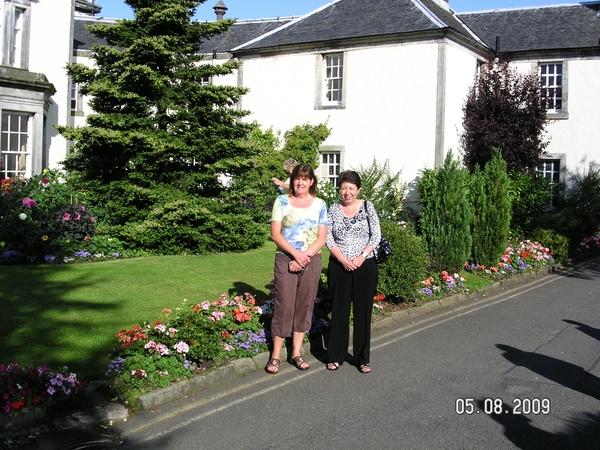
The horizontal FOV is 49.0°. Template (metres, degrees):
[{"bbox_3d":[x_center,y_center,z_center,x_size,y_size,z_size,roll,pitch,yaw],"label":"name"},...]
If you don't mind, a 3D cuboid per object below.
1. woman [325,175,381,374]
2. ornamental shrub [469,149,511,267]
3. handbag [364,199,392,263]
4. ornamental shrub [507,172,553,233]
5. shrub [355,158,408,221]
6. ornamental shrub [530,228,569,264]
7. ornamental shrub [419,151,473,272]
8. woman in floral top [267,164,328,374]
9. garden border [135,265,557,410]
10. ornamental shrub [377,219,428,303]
[{"bbox_3d":[0.427,0.380,5.362,0.450,1.590,0.330,2,4,7],"label":"woman"},{"bbox_3d":[3.107,-0.266,10.802,0.720,1.920,0.720,1,4,0],"label":"ornamental shrub"},{"bbox_3d":[0.646,0.070,5.420,0.150,0.500,0.280,4,5,34],"label":"handbag"},{"bbox_3d":[4.510,-0.212,12.913,1.000,1.550,0.900,1,4,0],"label":"ornamental shrub"},{"bbox_3d":[1.502,-0.318,12.003,1.100,1.700,1.000,1,4,0],"label":"shrub"},{"bbox_3d":[4.509,0.319,11.895,0.700,0.650,0.650,1,4,0],"label":"ornamental shrub"},{"bbox_3d":[2.291,-0.237,10.298,0.800,1.900,0.800,1,4,0],"label":"ornamental shrub"},{"bbox_3d":[-0.020,0.345,5.349,0.500,1.640,0.340,1,4,-3],"label":"woman in floral top"},{"bbox_3d":[1.656,0.937,8.046,0.200,0.130,9.210,5,6,37],"label":"garden border"},{"bbox_3d":[1.199,0.380,7.847,0.680,1.000,0.680,1,4,0],"label":"ornamental shrub"}]

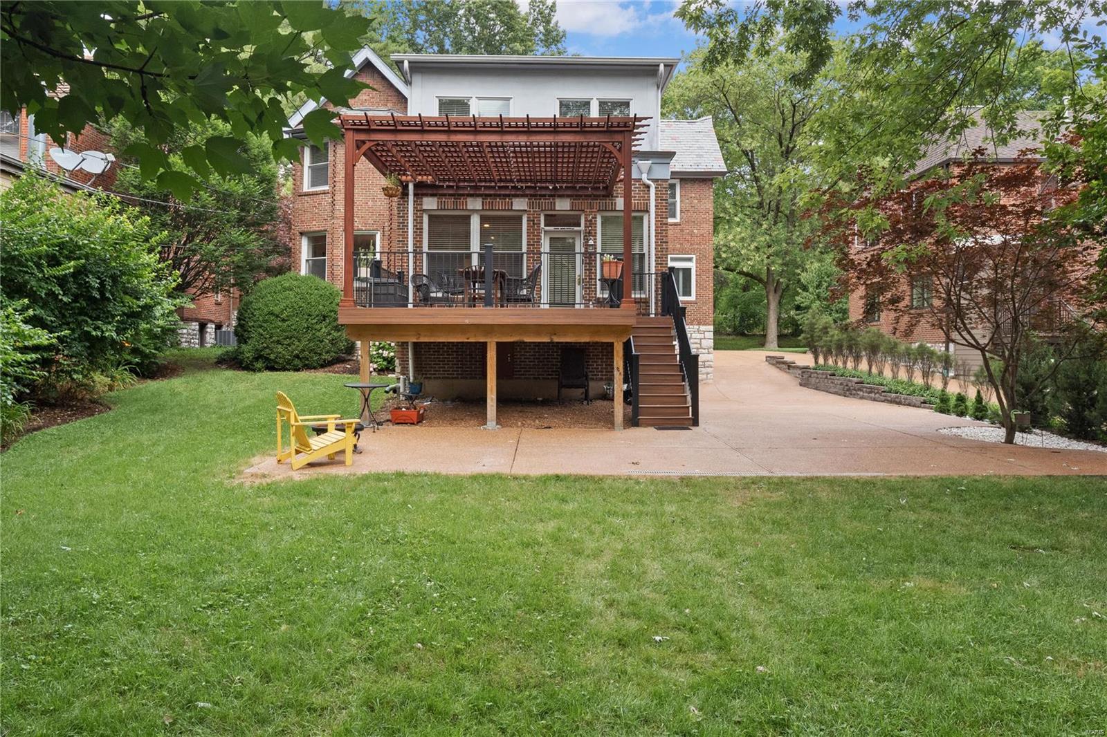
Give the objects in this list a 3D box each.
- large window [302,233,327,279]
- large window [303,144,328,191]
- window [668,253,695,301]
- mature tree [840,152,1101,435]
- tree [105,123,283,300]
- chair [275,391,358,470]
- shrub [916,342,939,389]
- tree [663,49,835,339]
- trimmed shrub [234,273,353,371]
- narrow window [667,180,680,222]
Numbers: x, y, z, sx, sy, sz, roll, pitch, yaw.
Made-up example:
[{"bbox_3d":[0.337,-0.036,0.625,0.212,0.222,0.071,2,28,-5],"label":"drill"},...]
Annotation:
[{"bbox_3d":[-7.157,-3.299,22.000,1.050,1.550,0.130,0,1,30],"label":"large window"},{"bbox_3d":[-7.064,-6.023,21.950,1.050,1.440,0.130,0,1,30],"label":"large window"},{"bbox_3d":[4.553,-3.217,26.100,0.970,1.620,0.130,0,1,0],"label":"window"},{"bbox_3d":[6.015,-0.990,10.700,3.700,4.100,3.500,0,1,0],"label":"mature tree"},{"bbox_3d":[-10.372,-4.232,21.500,5.200,6.300,5.000,0,1,0],"label":"tree"},{"bbox_3d":[-2.940,0.735,9.100,0.880,0.920,0.710,-1,1,-37],"label":"chair"},{"bbox_3d":[8.802,-0.061,17.400,0.540,1.070,0.540,0,1,0],"label":"shrub"},{"bbox_3d":[10.135,-8.905,38.000,8.800,15.400,8.500,0,1,0],"label":"tree"},{"bbox_3d":[-6.482,-1.153,18.400,2.950,2.420,2.800,0,1,0],"label":"trimmed shrub"},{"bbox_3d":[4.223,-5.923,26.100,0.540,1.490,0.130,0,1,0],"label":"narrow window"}]

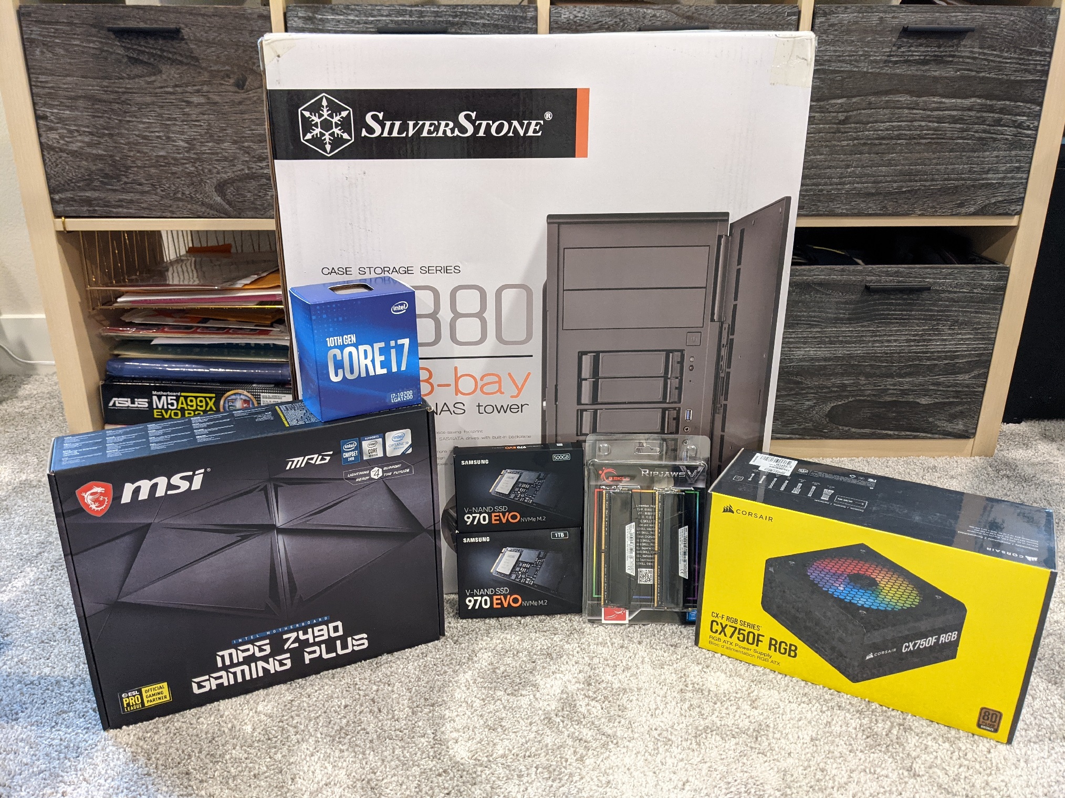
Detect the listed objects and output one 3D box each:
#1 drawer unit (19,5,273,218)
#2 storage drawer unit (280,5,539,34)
[{"bbox_3d":[-0.516,-0.448,1.304,0.332,0.277,0.370,0,20,-1],"label":"drawer unit"},{"bbox_3d":[-0.165,-0.451,1.314,0.332,0.277,0.370,0,20,-1],"label":"storage drawer unit"}]

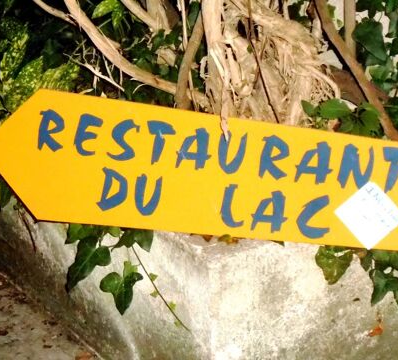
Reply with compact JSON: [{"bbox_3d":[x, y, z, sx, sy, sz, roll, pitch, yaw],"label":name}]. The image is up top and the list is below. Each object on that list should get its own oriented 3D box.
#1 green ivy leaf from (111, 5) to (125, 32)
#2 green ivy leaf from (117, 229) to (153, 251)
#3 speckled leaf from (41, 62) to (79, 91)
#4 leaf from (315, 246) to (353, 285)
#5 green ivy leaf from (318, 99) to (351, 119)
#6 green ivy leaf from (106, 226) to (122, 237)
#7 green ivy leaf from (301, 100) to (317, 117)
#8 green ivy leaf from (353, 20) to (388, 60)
[{"bbox_3d":[-0.138,-0.278,2.500,0.024,0.048,0.022,-1,15,0],"label":"green ivy leaf"},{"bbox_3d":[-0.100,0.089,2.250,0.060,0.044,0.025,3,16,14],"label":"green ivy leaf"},{"bbox_3d":[-0.230,-0.170,2.420,0.063,0.048,0.035,-1,15,0],"label":"speckled leaf"},{"bbox_3d":[0.247,0.154,2.660,0.069,0.073,0.025,0,-14,0],"label":"leaf"},{"bbox_3d":[0.214,-0.113,2.300,0.054,0.028,0.030,-1,15,0],"label":"green ivy leaf"},{"bbox_3d":[-0.156,0.091,2.660,0.029,0.027,0.012,2,-17,7],"label":"green ivy leaf"},{"bbox_3d":[0.209,-0.136,2.760,0.030,0.030,0.012,4,-20,14],"label":"green ivy leaf"},{"bbox_3d":[0.344,-0.280,2.920,0.068,0.080,0.025,2,-17,7],"label":"green ivy leaf"}]

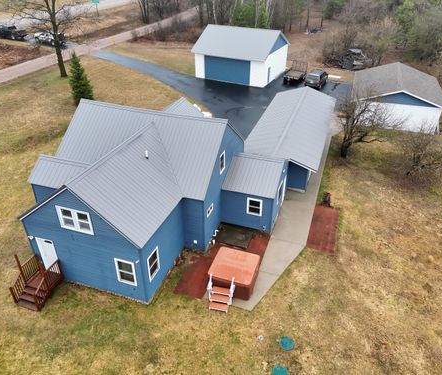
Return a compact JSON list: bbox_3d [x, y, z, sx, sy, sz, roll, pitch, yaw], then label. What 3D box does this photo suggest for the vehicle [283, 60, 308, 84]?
[{"bbox_3d":[9.451,-14.416,43.269,2.000,1.900,3.800,14,35,20],"label":"vehicle"}]

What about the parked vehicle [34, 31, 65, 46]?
[{"bbox_3d":[-27.867,-23.990,56.008,5.000,1.750,1.900,10,34,14],"label":"parked vehicle"}]

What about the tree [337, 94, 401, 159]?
[{"bbox_3d":[10.708,-4.254,25.216,4.500,4.700,4.300,11,35,16],"label":"tree"}]

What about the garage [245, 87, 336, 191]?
[{"bbox_3d":[6.069,-4.887,29.404,5.649,3.095,15.541,11,34,16],"label":"garage"}]

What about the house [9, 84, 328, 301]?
[{"bbox_3d":[-0.315,-4.287,25.311,15.308,6.363,26.947,11,34,16],"label":"house"}]

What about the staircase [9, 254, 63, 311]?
[{"bbox_3d":[-8.294,4.144,15.547,1.400,1.750,1.900,11,35,16],"label":"staircase"}]

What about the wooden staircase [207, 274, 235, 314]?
[{"bbox_3d":[0.034,4.850,15.773,1.067,1.094,1.201,11,34,16],"label":"wooden staircase"}]

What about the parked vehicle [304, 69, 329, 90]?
[{"bbox_3d":[11.656,-13.469,42.058,1.900,1.650,4.500,13,35,19],"label":"parked vehicle"}]

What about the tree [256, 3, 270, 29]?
[{"bbox_3d":[10.127,-40.562,82.639,3.468,6.670,3.468,11,34,16],"label":"tree"}]

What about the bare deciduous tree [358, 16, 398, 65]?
[{"bbox_3d":[22.217,-20.793,49.377,5.200,6.600,5.200,16,36,23],"label":"bare deciduous tree"}]

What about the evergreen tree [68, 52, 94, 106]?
[{"bbox_3d":[-15.280,-11.712,37.666,2.401,5.536,2.401,11,34,16],"label":"evergreen tree"}]

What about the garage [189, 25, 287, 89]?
[{"bbox_3d":[2.827,-17.405,44.493,10.100,5.550,9.600,16,36,23],"label":"garage"}]

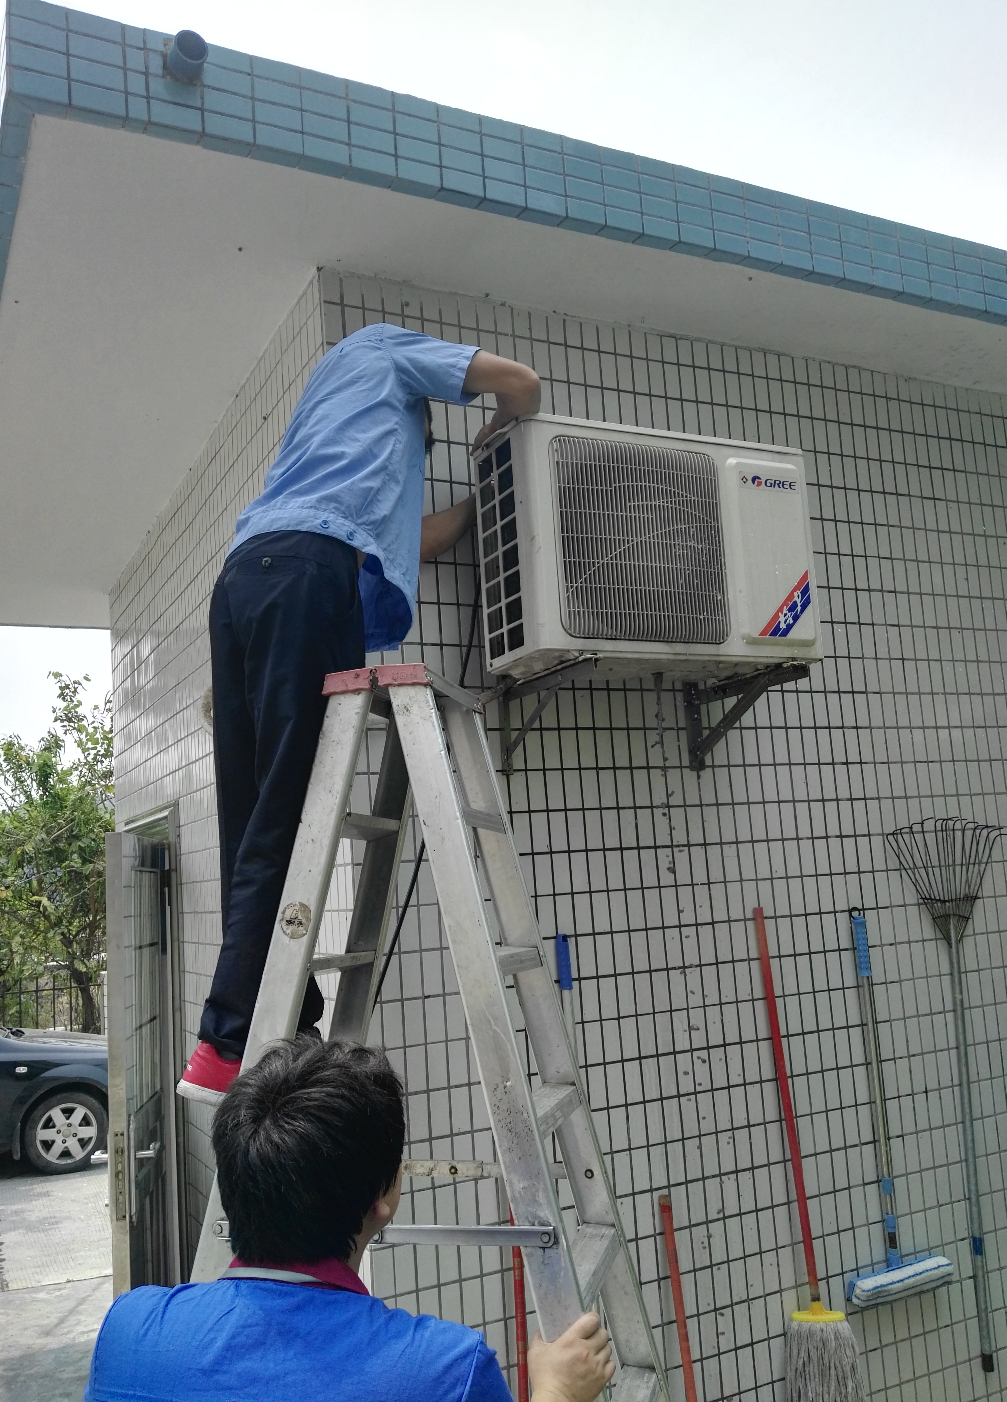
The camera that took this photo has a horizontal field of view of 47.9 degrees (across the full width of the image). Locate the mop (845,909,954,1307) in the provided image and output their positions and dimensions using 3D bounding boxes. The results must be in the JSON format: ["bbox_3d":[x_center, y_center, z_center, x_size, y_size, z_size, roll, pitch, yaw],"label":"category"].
[{"bbox_3d":[0.979,1.032,2.957,0.355,0.975,0.105,0,-9,-25],"label":"mop"}]

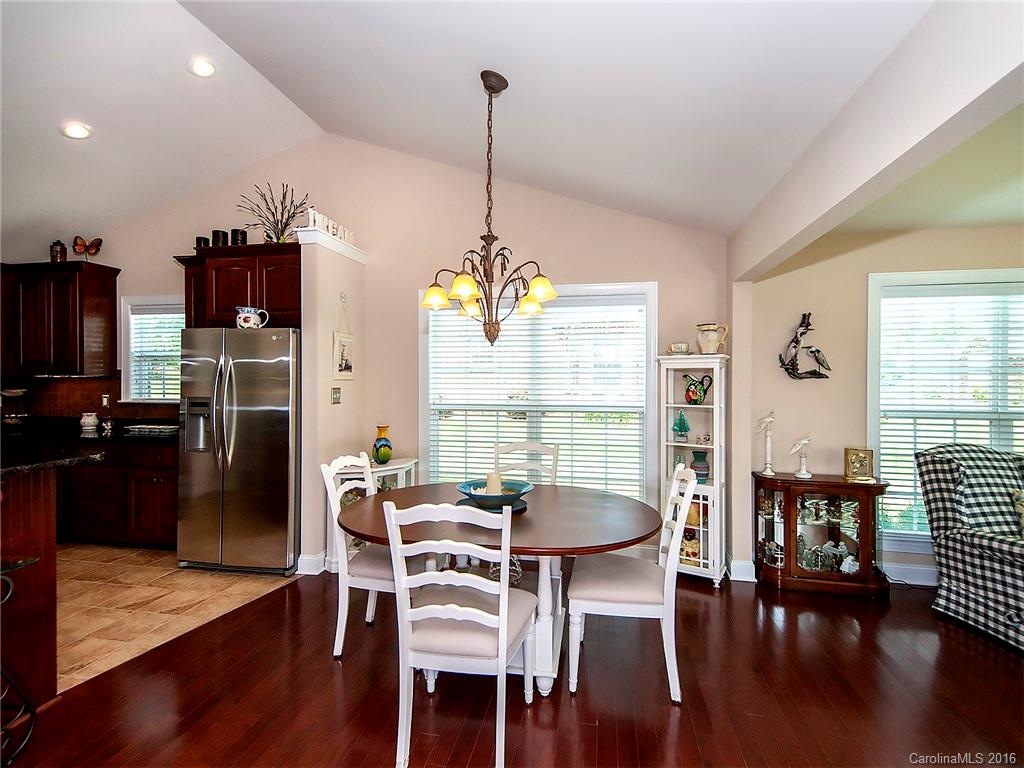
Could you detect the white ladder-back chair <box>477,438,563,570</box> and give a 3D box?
[{"bbox_3d":[0.042,0.881,2.834,0.480,0.980,0.570,0,0,11],"label":"white ladder-back chair"}]

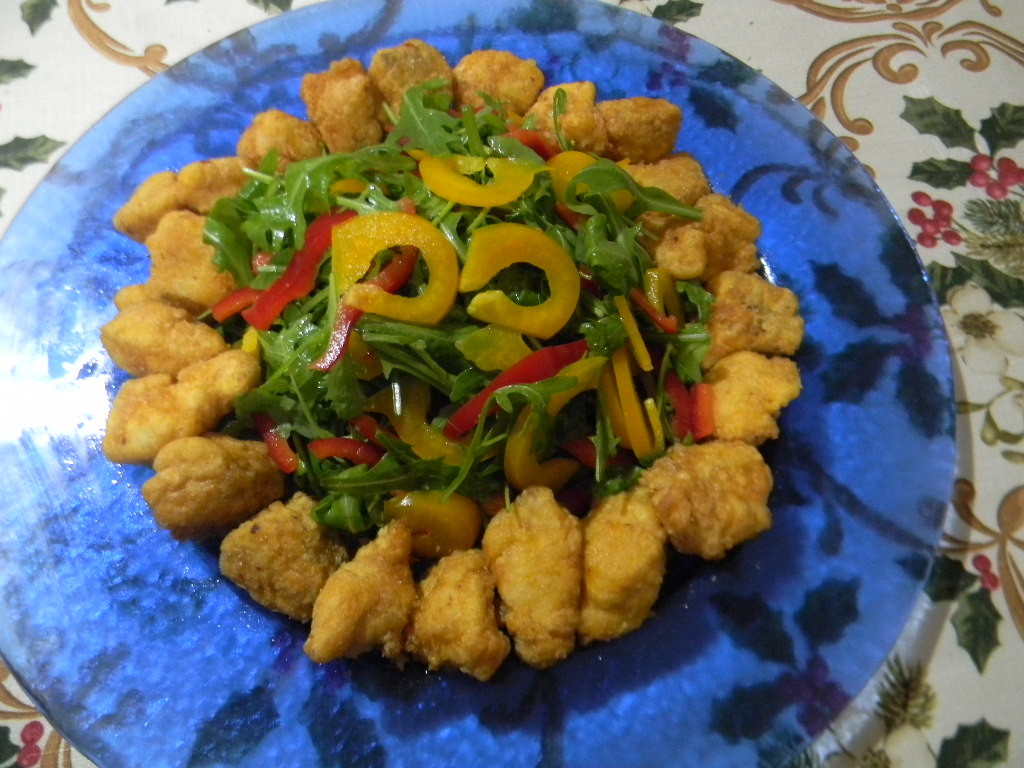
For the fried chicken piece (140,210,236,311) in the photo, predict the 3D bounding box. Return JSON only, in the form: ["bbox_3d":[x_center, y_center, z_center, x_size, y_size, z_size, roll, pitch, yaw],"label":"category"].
[{"bbox_3d":[-0.124,-0.048,0.324,0.032,0.026,0.038,7,64,3],"label":"fried chicken piece"}]

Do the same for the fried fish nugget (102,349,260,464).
[{"bbox_3d":[-0.123,0.009,0.309,0.057,0.026,0.030,-32,69,-16],"label":"fried fish nugget"}]

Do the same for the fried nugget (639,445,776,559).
[{"bbox_3d":[0.069,0.039,0.290,0.042,0.031,0.039,-14,64,-7],"label":"fried nugget"}]

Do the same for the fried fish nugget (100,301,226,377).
[{"bbox_3d":[-0.133,-0.017,0.316,0.044,0.025,0.026,13,64,6],"label":"fried fish nugget"}]

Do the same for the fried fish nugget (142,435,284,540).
[{"bbox_3d":[-0.104,0.035,0.290,0.045,0.026,0.033,-17,65,-9],"label":"fried fish nugget"}]

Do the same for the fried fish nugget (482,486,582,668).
[{"bbox_3d":[0.007,0.062,0.270,0.032,0.029,0.057,-2,64,-1],"label":"fried fish nugget"}]

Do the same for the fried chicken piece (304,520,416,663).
[{"bbox_3d":[-0.047,0.071,0.273,0.030,0.025,0.048,20,65,9],"label":"fried chicken piece"}]

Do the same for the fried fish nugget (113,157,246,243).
[{"bbox_3d":[-0.135,-0.075,0.340,0.056,0.022,0.020,-23,66,-11],"label":"fried fish nugget"}]

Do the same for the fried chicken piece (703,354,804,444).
[{"bbox_3d":[0.089,0.005,0.308,0.035,0.027,0.034,0,63,-1],"label":"fried chicken piece"}]

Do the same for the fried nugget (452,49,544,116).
[{"bbox_3d":[-0.006,-0.130,0.365,0.040,0.027,0.032,1,64,0],"label":"fried nugget"}]

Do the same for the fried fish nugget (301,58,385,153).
[{"bbox_3d":[-0.076,-0.126,0.375,0.035,0.030,0.038,-11,65,-7],"label":"fried fish nugget"}]

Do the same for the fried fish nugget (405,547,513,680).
[{"bbox_3d":[-0.017,0.076,0.271,0.032,0.025,0.040,4,63,1],"label":"fried fish nugget"}]

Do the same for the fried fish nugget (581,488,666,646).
[{"bbox_3d":[0.035,0.059,0.272,0.028,0.028,0.053,13,64,6],"label":"fried fish nugget"}]

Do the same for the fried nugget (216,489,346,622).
[{"bbox_3d":[-0.076,0.058,0.279,0.039,0.029,0.036,37,69,16],"label":"fried nugget"}]

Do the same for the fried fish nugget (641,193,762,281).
[{"bbox_3d":[0.077,-0.058,0.330,0.043,0.028,0.031,-13,65,-7],"label":"fried fish nugget"}]

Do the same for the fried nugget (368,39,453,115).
[{"bbox_3d":[-0.045,-0.138,0.378,0.036,0.028,0.035,-9,64,-5],"label":"fried nugget"}]

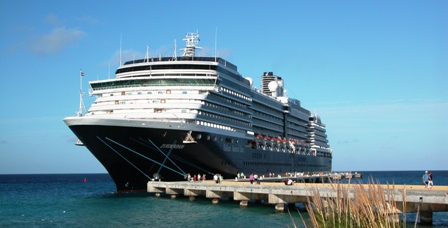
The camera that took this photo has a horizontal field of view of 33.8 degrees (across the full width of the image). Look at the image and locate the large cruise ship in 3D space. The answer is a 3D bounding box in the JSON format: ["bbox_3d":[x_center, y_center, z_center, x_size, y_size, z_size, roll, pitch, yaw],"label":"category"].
[{"bbox_3d":[7.027,3.574,288.681,34.000,50.000,285.300,-2,-5,16],"label":"large cruise ship"}]

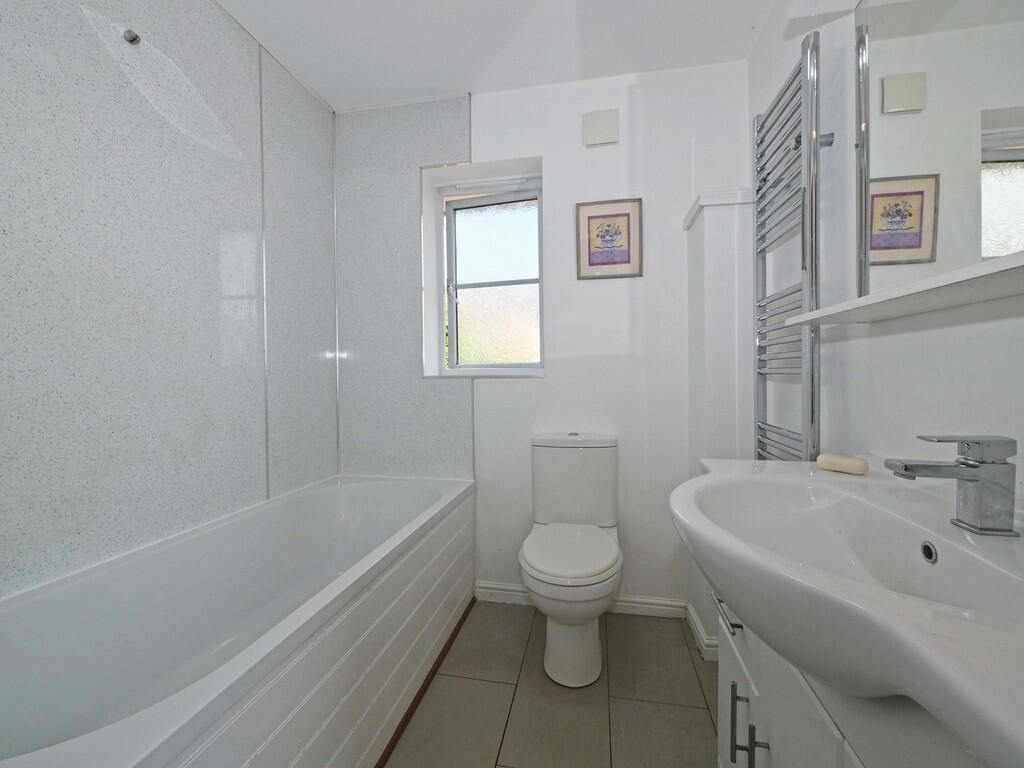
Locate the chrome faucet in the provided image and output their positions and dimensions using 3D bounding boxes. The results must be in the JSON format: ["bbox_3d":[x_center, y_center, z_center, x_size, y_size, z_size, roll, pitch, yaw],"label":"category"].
[{"bbox_3d":[0.585,0.131,0.554,0.122,0.120,0.050,0,1,12],"label":"chrome faucet"}]

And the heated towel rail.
[{"bbox_3d":[0.836,-0.252,1.232,0.085,1.270,0.390,0,1,12],"label":"heated towel rail"}]

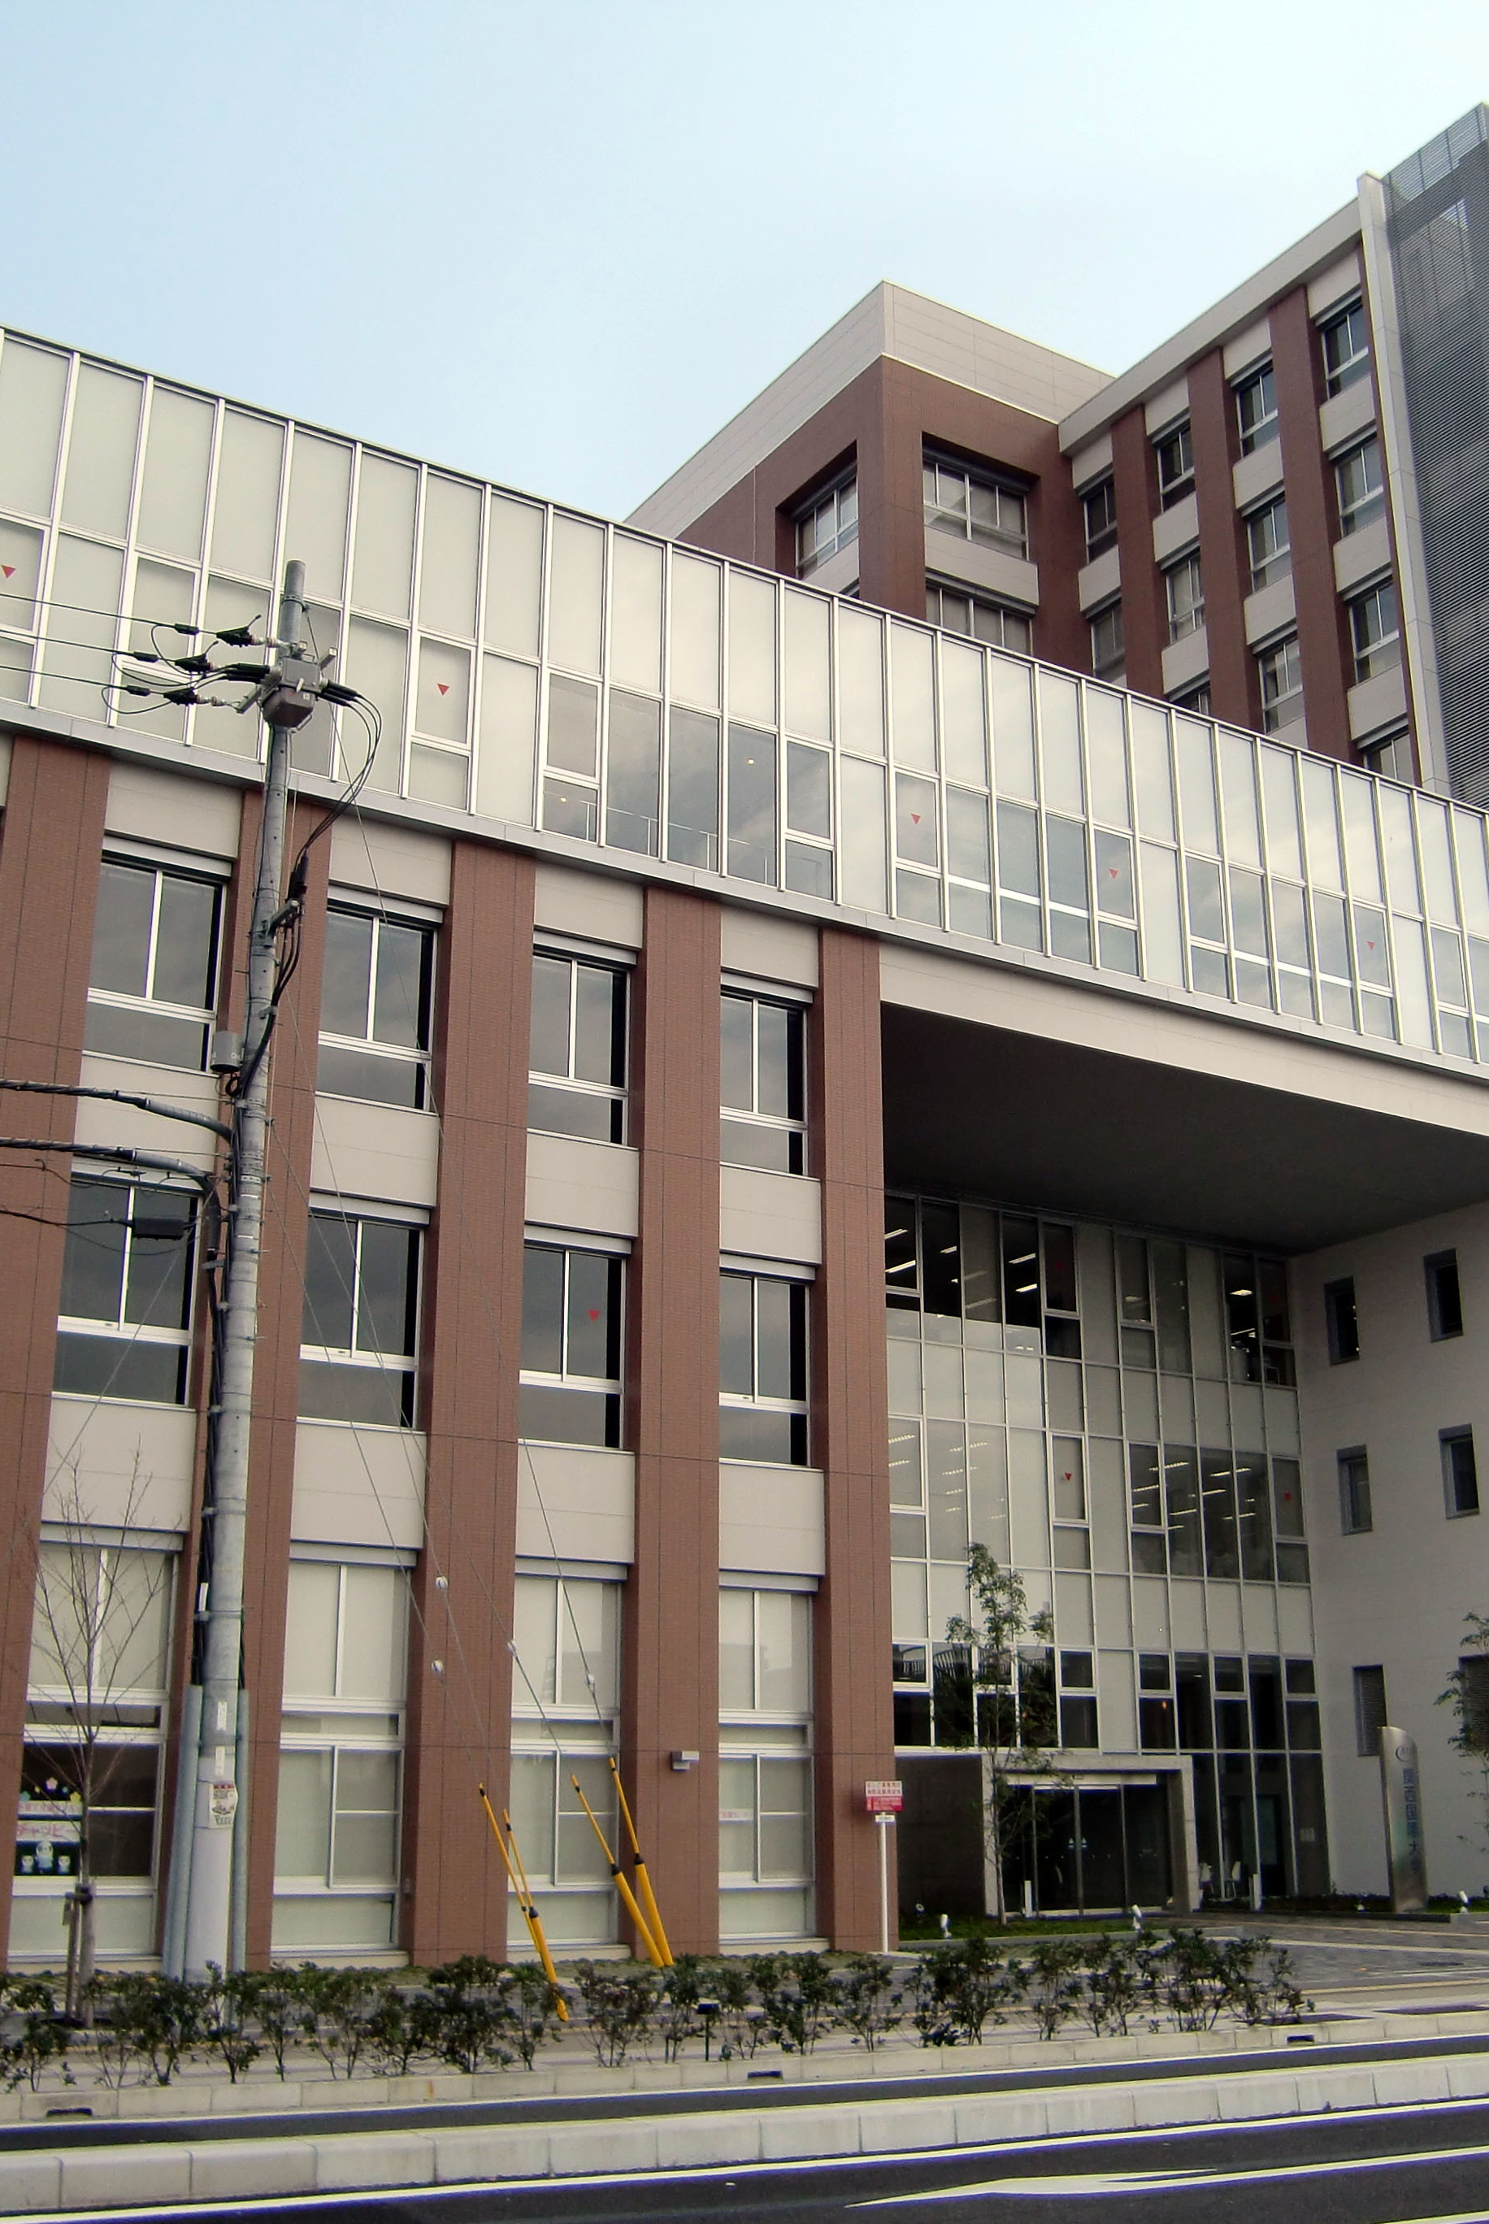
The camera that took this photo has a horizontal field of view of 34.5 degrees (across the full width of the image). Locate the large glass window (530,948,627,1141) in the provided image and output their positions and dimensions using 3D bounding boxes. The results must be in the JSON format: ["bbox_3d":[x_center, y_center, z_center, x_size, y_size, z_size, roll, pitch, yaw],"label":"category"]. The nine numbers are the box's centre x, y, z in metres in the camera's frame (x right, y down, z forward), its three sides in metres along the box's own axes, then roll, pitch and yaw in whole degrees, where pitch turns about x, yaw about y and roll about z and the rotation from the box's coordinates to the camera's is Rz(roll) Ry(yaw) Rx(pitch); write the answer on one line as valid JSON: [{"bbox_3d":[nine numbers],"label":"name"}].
[{"bbox_3d":[-2.406,-0.911,33.650,1.782,2.720,0.148,11,-20,-30],"label":"large glass window"}]

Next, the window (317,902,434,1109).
[{"bbox_3d":[-5.023,-1.444,32.390,1.789,2.682,0.150,11,-21,-30],"label":"window"}]

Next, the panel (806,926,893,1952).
[{"bbox_3d":[1.488,4.270,34.272,1.059,14.434,0.423,11,-20,-30],"label":"panel"}]

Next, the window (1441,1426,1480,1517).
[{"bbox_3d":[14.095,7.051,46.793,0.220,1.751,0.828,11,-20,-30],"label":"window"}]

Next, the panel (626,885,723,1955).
[{"bbox_3d":[-0.983,3.820,32.790,1.254,14.512,0.423,11,-20,-30],"label":"panel"}]

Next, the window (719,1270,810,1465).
[{"bbox_3d":[0.186,3.637,34.130,1.789,2.688,0.150,11,-21,-30],"label":"window"}]

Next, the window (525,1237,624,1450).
[{"bbox_3d":[-2.406,3.180,32.374,1.782,2.735,0.148,11,-20,-30],"label":"window"}]

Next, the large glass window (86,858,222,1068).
[{"bbox_3d":[-7.585,-1.877,30.903,1.780,2.698,0.140,11,-21,-30],"label":"large glass window"}]

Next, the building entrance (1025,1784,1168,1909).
[{"bbox_3d":[5.994,12.586,41.070,3.229,2.122,0.397,11,-21,-30],"label":"building entrance"}]

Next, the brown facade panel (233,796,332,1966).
[{"bbox_3d":[-6.174,2.906,29.988,1.240,14.679,0.420,11,-21,-30],"label":"brown facade panel"}]

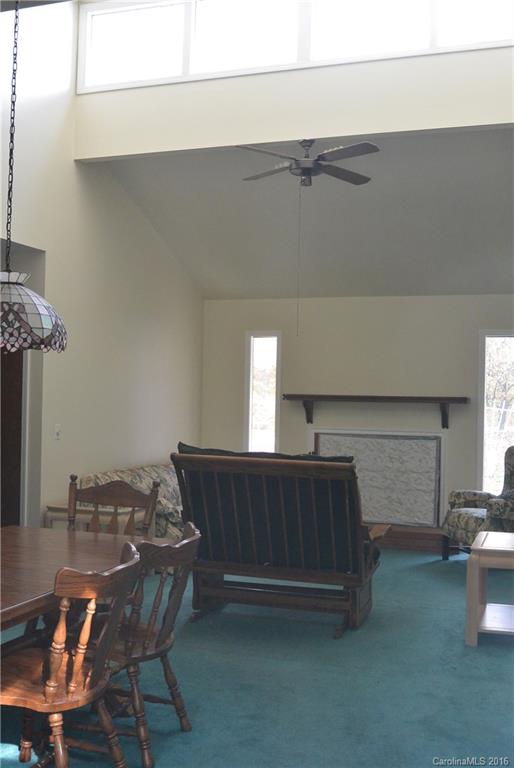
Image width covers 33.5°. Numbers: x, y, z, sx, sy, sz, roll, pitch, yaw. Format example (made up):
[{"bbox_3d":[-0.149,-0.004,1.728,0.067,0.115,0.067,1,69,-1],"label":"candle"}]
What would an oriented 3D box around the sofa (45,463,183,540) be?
[{"bbox_3d":[-0.679,1.130,7.665,0.850,0.780,2.000,1,-1,19],"label":"sofa"}]

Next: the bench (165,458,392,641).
[{"bbox_3d":[0.149,0.993,5.624,1.250,1.040,0.840,1,-1,19],"label":"bench"}]

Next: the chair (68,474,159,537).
[{"bbox_3d":[-0.845,0.973,4.162,0.520,1.000,0.540,1,-1,25],"label":"chair"}]

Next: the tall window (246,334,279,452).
[{"bbox_3d":[0.059,0.282,9.002,0.390,1.640,0.100,1,-1,19],"label":"tall window"}]

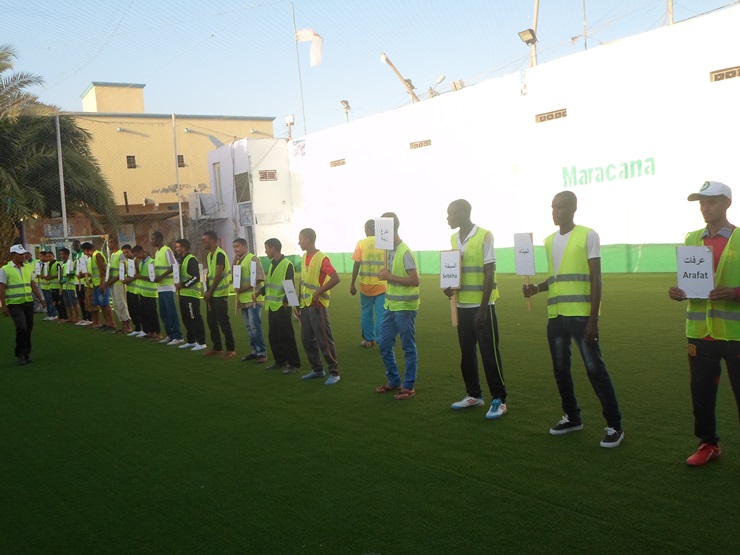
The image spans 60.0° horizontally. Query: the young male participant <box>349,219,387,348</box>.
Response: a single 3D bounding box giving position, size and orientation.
[{"bbox_3d":[0.042,0.081,9.081,0.560,1.780,0.380,-3,4,2],"label":"young male participant"}]

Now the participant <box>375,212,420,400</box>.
[{"bbox_3d":[0.252,0.276,6.100,0.430,1.730,0.480,-5,4,-33],"label":"participant"}]

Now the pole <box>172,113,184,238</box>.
[{"bbox_3d":[-9.268,-3.893,31.246,0.120,8.049,0.120,-6,5,-40],"label":"pole"}]

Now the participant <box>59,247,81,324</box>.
[{"bbox_3d":[-7.029,0.211,15.000,0.500,1.710,0.500,-5,4,-36],"label":"participant"}]

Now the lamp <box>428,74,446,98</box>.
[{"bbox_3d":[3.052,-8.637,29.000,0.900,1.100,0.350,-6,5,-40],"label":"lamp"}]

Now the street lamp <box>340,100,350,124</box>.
[{"bbox_3d":[-1.223,-8.283,32.000,0.450,1.080,0.450,-6,4,-39],"label":"street lamp"}]

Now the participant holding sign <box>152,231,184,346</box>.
[{"bbox_3d":[-3.345,0.160,10.696,0.440,1.810,0.500,-6,4,-36],"label":"participant holding sign"}]

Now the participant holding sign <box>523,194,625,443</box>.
[{"bbox_3d":[1.472,0.274,4.677,0.580,1.770,0.550,-6,5,-40],"label":"participant holding sign"}]

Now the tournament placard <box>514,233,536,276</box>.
[{"bbox_3d":[1.091,-0.161,4.500,0.020,0.305,0.210,-5,4,-30],"label":"tournament placard"}]

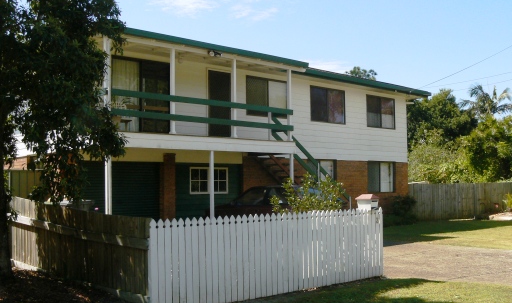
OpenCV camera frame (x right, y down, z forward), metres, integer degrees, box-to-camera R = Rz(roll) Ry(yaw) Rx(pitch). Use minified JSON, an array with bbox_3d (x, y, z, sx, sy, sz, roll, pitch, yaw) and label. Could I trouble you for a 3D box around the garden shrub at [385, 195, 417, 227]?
[{"bbox_3d":[5.408,2.175,21.004,1.150,1.200,1.100,2,-5,-42],"label":"garden shrub"}]

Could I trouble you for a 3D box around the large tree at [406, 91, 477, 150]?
[{"bbox_3d":[10.101,-0.065,30.907,4.800,6.710,4.800,2,-5,-42],"label":"large tree"}]

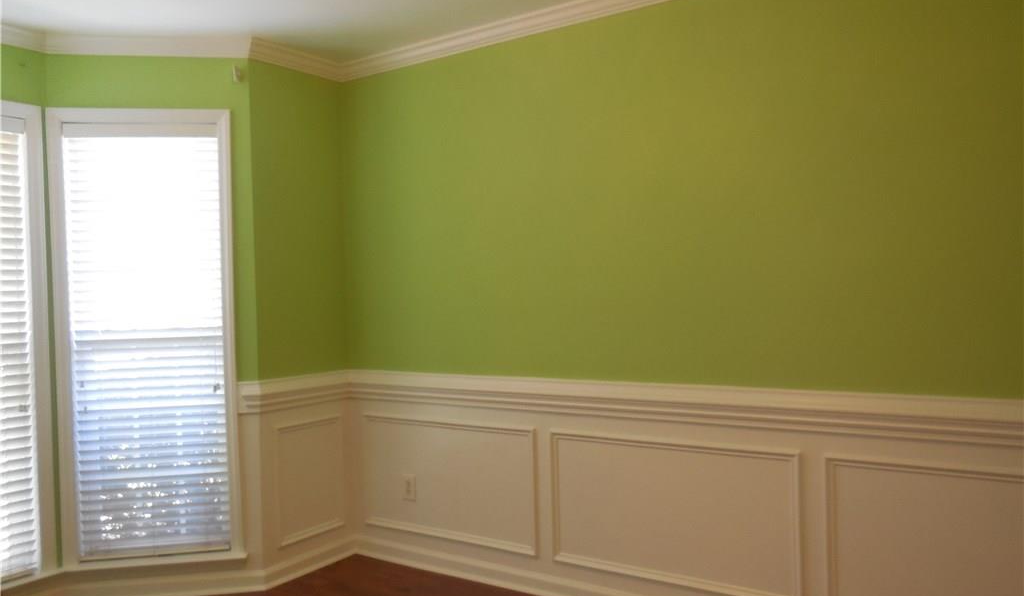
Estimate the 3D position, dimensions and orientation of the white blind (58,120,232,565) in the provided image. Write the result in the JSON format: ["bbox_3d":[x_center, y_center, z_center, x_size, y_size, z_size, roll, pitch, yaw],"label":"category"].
[{"bbox_3d":[-1.572,0.180,3.213,0.624,1.860,0.060,-2,0,-8],"label":"white blind"}]

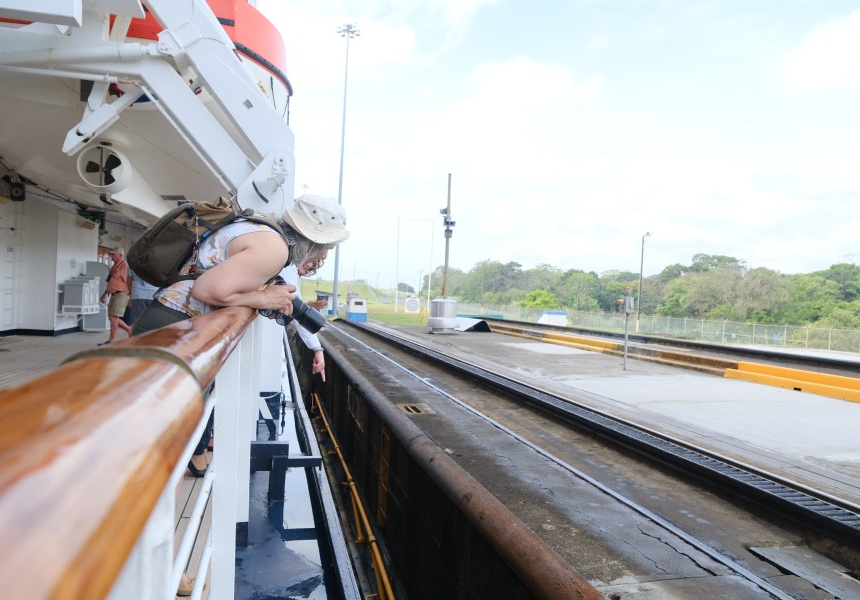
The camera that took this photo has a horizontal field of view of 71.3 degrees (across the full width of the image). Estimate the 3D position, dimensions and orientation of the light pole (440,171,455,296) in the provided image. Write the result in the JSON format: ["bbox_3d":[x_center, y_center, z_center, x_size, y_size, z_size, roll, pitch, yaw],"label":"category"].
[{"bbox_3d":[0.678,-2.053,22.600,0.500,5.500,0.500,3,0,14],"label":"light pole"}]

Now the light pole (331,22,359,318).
[{"bbox_3d":[-9.408,-13.867,64.000,2.600,31.500,2.600,3,0,14],"label":"light pole"}]

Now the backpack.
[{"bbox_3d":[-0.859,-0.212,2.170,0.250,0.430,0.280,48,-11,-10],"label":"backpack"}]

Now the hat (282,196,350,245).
[{"bbox_3d":[-0.431,-0.306,2.280,0.290,0.150,0.270,18,-2,-14],"label":"hat"}]

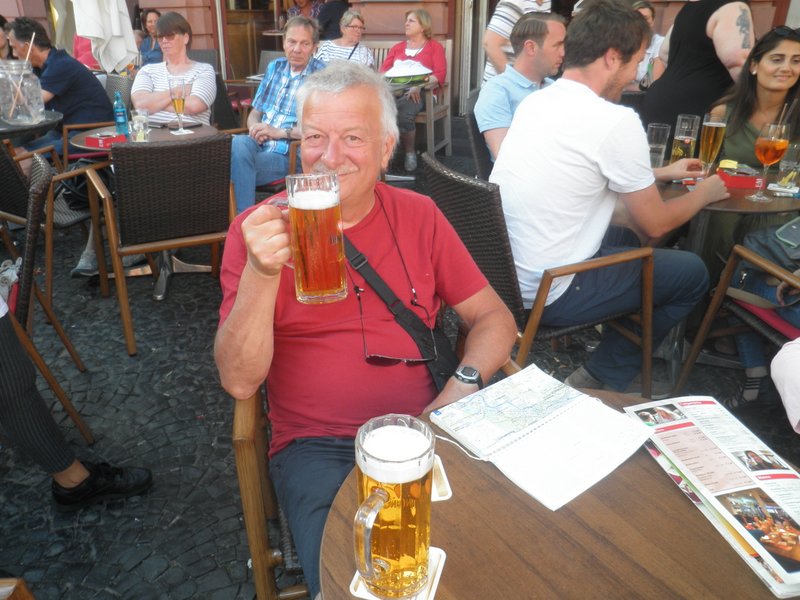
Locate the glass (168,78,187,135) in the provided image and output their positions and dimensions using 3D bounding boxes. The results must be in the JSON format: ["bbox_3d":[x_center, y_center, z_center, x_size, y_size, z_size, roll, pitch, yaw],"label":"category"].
[{"bbox_3d":[-1.035,-0.902,3.020,0.078,0.238,0.078,0,24,0],"label":"glass"}]

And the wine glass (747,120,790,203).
[{"bbox_3d":[1.163,-0.436,2.051,0.110,0.235,0.110,0,25,0],"label":"wine glass"}]

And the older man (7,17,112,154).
[{"bbox_3d":[-2.011,-1.038,3.834,0.770,1.220,0.520,-9,26,-20],"label":"older man"}]

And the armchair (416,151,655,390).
[{"bbox_3d":[0.480,-0.069,2.291,0.680,0.860,0.575,-13,28,-25],"label":"armchair"}]

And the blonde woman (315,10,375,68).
[{"bbox_3d":[-0.400,-1.470,4.860,0.500,1.260,0.750,-3,25,-7],"label":"blonde woman"}]

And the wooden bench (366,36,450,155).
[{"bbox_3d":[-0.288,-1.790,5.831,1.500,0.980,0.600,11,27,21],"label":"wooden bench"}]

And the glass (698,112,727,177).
[{"bbox_3d":[1.115,-0.546,2.315,0.083,0.228,0.083,0,24,0],"label":"glass"}]

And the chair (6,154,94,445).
[{"bbox_3d":[-1.371,0.052,2.016,0.600,0.850,0.560,-11,27,-24],"label":"chair"}]

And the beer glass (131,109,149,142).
[{"bbox_3d":[-1.155,-0.768,2.870,0.078,0.135,0.078,0,24,0],"label":"beer glass"}]

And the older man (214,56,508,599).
[{"bbox_3d":[-0.060,0.227,1.194,0.580,1.240,0.780,-4,25,-9],"label":"older man"}]

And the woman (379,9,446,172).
[{"bbox_3d":[0.115,-1.740,5.263,0.550,1.270,0.720,7,25,13],"label":"woman"}]

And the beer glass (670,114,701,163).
[{"bbox_3d":[0.984,-0.533,2.242,0.076,0.200,0.076,0,25,0],"label":"beer glass"}]

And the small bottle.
[{"bbox_3d":[-1.283,-0.853,2.965,0.058,0.195,0.058,0,24,0],"label":"small bottle"}]

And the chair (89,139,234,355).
[{"bbox_3d":[-1.039,-0.340,2.881,0.575,0.860,0.680,-14,28,-28],"label":"chair"}]

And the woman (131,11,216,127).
[{"bbox_3d":[-1.240,-0.873,3.561,0.530,1.270,0.780,3,25,5],"label":"woman"}]

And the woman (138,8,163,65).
[{"bbox_3d":[-2.080,-1.792,5.560,0.480,1.260,0.750,-2,25,-5],"label":"woman"}]

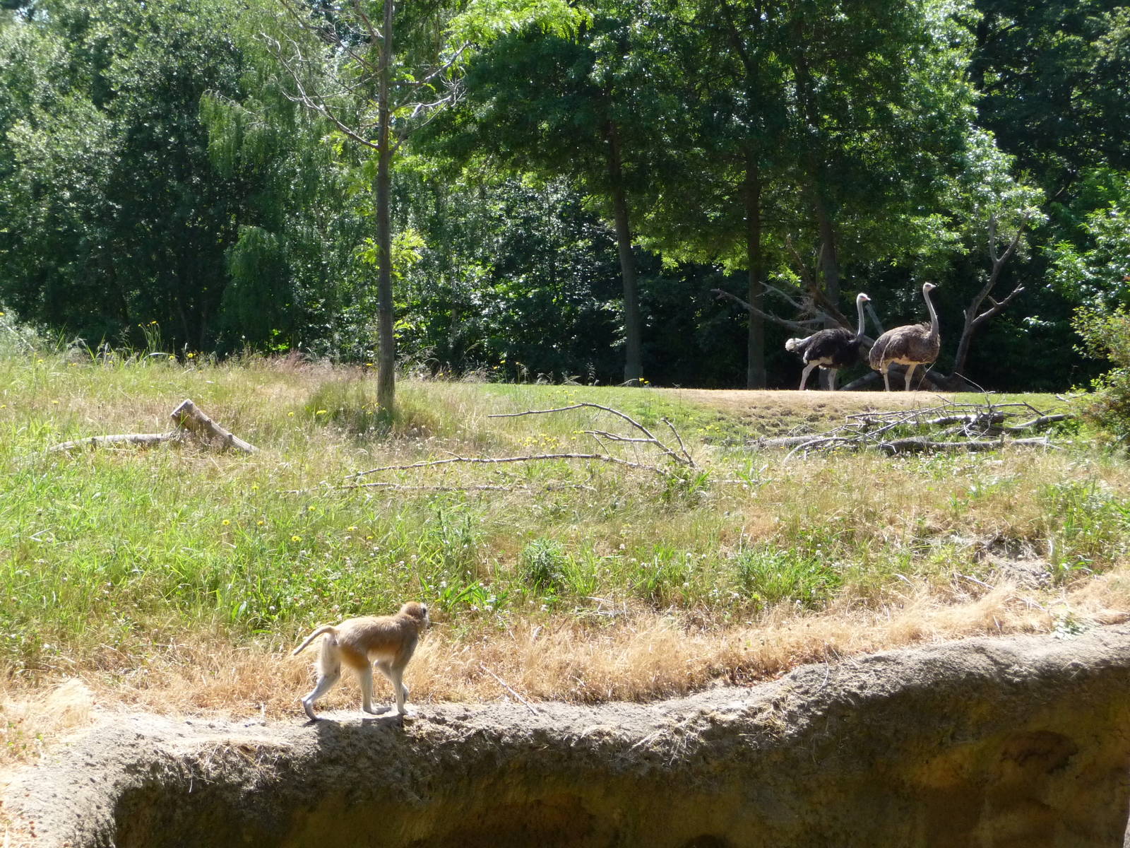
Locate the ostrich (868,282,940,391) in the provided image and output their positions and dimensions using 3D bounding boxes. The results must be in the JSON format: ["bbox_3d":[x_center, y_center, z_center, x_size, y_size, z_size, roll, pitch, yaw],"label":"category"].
[{"bbox_3d":[5.756,-1.415,62.000,1.200,2.000,0.620,0,3,9],"label":"ostrich"}]

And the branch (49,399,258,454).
[{"bbox_3d":[-4.384,0.024,39.000,2.200,0.520,0.600,0,2,0],"label":"branch"}]

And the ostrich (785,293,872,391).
[{"bbox_3d":[4.469,-1.325,62.000,1.450,1.820,0.600,0,2,0],"label":"ostrich"}]

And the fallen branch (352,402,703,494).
[{"bbox_3d":[-0.398,0.218,34.000,3.250,0.700,1.200,0,2,0],"label":"fallen branch"}]

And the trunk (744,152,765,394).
[{"bbox_3d":[3.582,-2.841,69.000,0.350,4.600,0.350,-1,2,0],"label":"trunk"}]

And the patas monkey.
[{"bbox_3d":[-1.051,1.217,18.800,0.760,0.600,0.200,-1,3,-29],"label":"patas monkey"}]

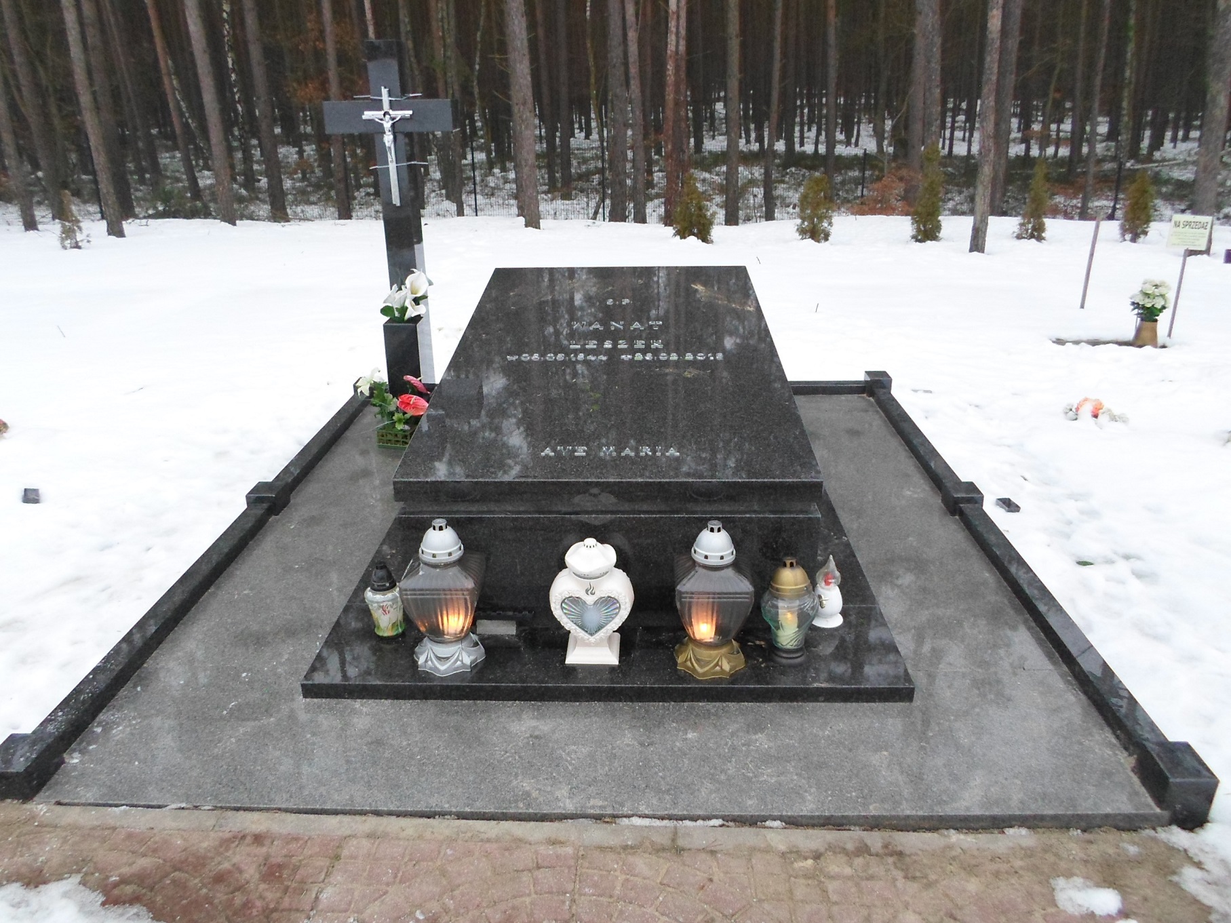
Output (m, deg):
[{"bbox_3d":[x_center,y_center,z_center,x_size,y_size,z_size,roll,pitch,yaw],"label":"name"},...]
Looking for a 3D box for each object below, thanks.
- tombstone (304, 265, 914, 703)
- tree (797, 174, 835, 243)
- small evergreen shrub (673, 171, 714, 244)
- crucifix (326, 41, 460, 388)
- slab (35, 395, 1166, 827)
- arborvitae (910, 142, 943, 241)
[{"bbox_3d":[0.002,-0.145,2.852,1.391,0.641,2.073,0,23,2],"label":"tombstone"},{"bbox_3d":[1.870,-2.366,8.279,0.362,0.626,0.362,0,23,2],"label":"tree"},{"bbox_3d":[0.727,-2.395,8.367,0.393,0.648,0.393,0,23,2],"label":"small evergreen shrub"},{"bbox_3d":[-0.922,-1.016,3.824,0.532,1.484,0.141,0,23,2],"label":"crucifix"},{"bbox_3d":[-0.022,0.211,2.885,2.236,0.041,2.543,0,23,2],"label":"slab"},{"bbox_3d":[2.891,-2.481,8.163,0.298,0.894,0.298,0,23,2],"label":"arborvitae"}]

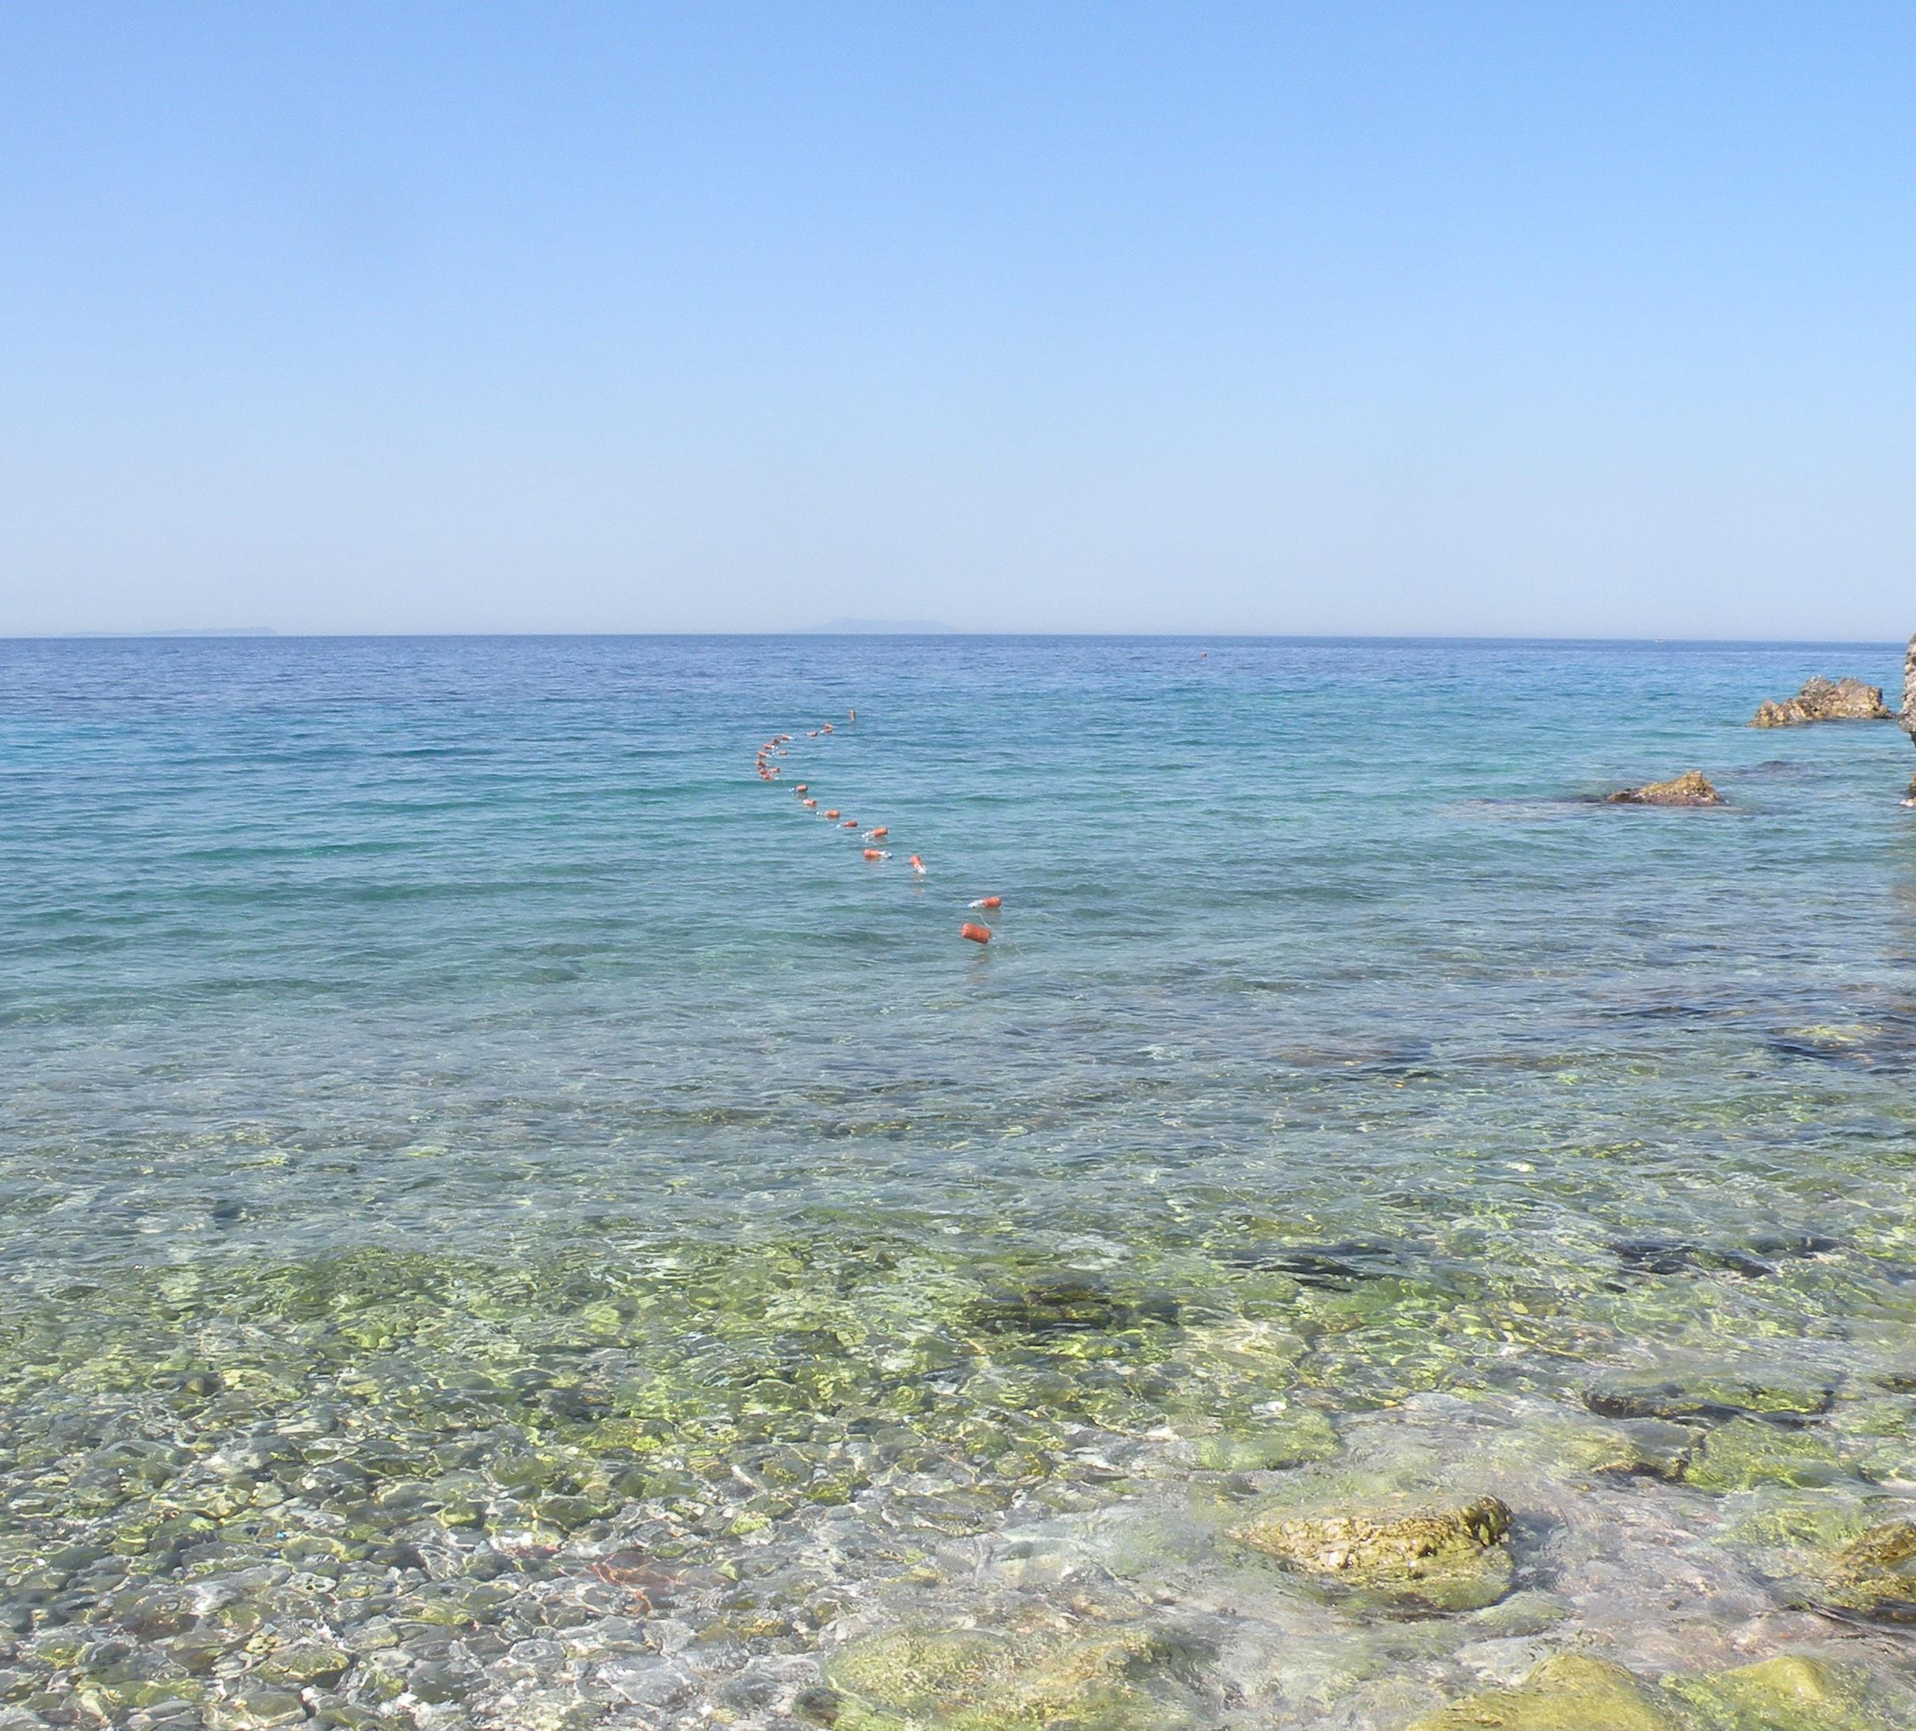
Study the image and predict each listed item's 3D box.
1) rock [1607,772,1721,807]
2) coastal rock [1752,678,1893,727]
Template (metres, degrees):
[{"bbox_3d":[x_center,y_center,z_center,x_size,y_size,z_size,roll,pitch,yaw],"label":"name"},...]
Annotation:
[{"bbox_3d":[7.169,-0.790,18.165,1.020,0.330,0.700,0,7,0],"label":"rock"},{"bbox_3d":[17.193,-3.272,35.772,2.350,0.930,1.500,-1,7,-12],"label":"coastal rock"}]

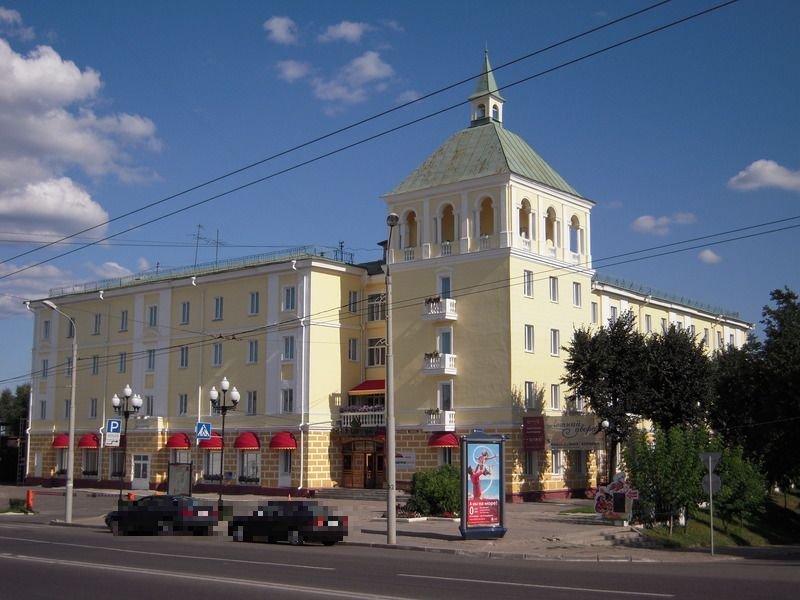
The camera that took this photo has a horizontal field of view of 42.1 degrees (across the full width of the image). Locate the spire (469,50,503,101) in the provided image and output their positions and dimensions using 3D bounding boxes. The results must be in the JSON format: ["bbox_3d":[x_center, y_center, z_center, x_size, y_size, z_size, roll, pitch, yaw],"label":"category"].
[{"bbox_3d":[5.772,-14.977,69.361,1.800,3.600,1.800,-6,-10,39],"label":"spire"}]

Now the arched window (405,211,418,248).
[{"bbox_3d":[0.871,-4.484,66.115,1.100,2.500,0.400,-6,-10,39],"label":"arched window"}]

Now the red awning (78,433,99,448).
[{"bbox_3d":[-24.887,11.171,82.416,2.150,1.050,1.000,-6,-11,39],"label":"red awning"}]

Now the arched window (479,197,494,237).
[{"bbox_3d":[5.666,-5.341,66.951,1.150,2.620,0.350,-6,-11,39],"label":"arched window"}]

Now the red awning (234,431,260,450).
[{"bbox_3d":[-10.270,9.290,68.629,2.100,1.170,0.850,-6,-10,39],"label":"red awning"}]

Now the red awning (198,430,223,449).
[{"bbox_3d":[-13.061,9.603,70.928,2.100,1.170,0.850,-6,-10,39],"label":"red awning"}]

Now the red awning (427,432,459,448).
[{"bbox_3d":[2.616,8.925,66.444,2.150,1.000,1.000,-6,-11,39],"label":"red awning"}]

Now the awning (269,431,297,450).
[{"bbox_3d":[-7.965,9.353,69.276,2.224,1.195,0.950,-6,-11,39],"label":"awning"}]

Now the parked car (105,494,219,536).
[{"bbox_3d":[-8.717,7.819,37.882,4.500,1.420,1.740,-6,-10,39],"label":"parked car"}]

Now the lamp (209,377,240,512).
[{"bbox_3d":[-8.941,7.280,52.268,1.444,6.869,1.444,2,-8,-9],"label":"lamp"}]

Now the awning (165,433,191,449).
[{"bbox_3d":[-15.753,9.906,73.145,2.100,1.170,0.850,-6,-10,39],"label":"awning"}]

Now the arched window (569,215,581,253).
[{"bbox_3d":[11.478,-4.323,68.989,0.350,2.616,1.371,-6,-11,39],"label":"arched window"}]

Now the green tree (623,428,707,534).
[{"bbox_3d":[10.462,6.976,41.047,3.200,4.300,3.000,-2,-9,14],"label":"green tree"}]

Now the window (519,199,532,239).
[{"bbox_3d":[7.694,-5.000,64.430,0.350,2.519,1.342,-6,-11,39],"label":"window"}]

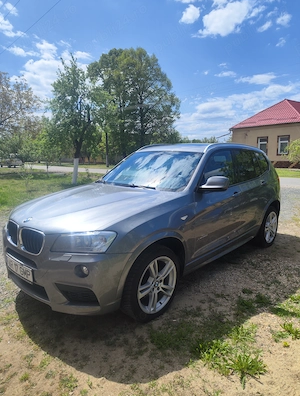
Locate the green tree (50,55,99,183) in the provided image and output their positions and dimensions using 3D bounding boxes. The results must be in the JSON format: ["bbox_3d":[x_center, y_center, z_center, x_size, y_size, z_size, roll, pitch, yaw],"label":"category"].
[{"bbox_3d":[-3.626,-3.661,13.274,2.537,6.015,2.461,1,9,0],"label":"green tree"}]

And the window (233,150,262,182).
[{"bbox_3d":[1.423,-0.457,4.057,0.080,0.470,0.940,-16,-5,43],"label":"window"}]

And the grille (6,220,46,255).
[{"bbox_3d":[-1.112,0.352,2.468,0.730,0.225,0.130,9,12,42],"label":"grille"}]

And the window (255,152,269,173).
[{"bbox_3d":[1.841,-0.547,4.548,0.070,0.360,0.420,-16,-5,43],"label":"window"}]

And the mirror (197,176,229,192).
[{"bbox_3d":[0.692,-0.145,2.997,0.250,0.175,0.230,9,12,42],"label":"mirror"}]

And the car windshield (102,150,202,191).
[{"bbox_3d":[0.017,-0.394,3.596,1.370,0.150,0.820,9,45,42],"label":"car windshield"}]

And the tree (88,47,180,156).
[{"bbox_3d":[-2.028,-11.925,36.838,12.222,15.312,11.855,1,9,0],"label":"tree"}]

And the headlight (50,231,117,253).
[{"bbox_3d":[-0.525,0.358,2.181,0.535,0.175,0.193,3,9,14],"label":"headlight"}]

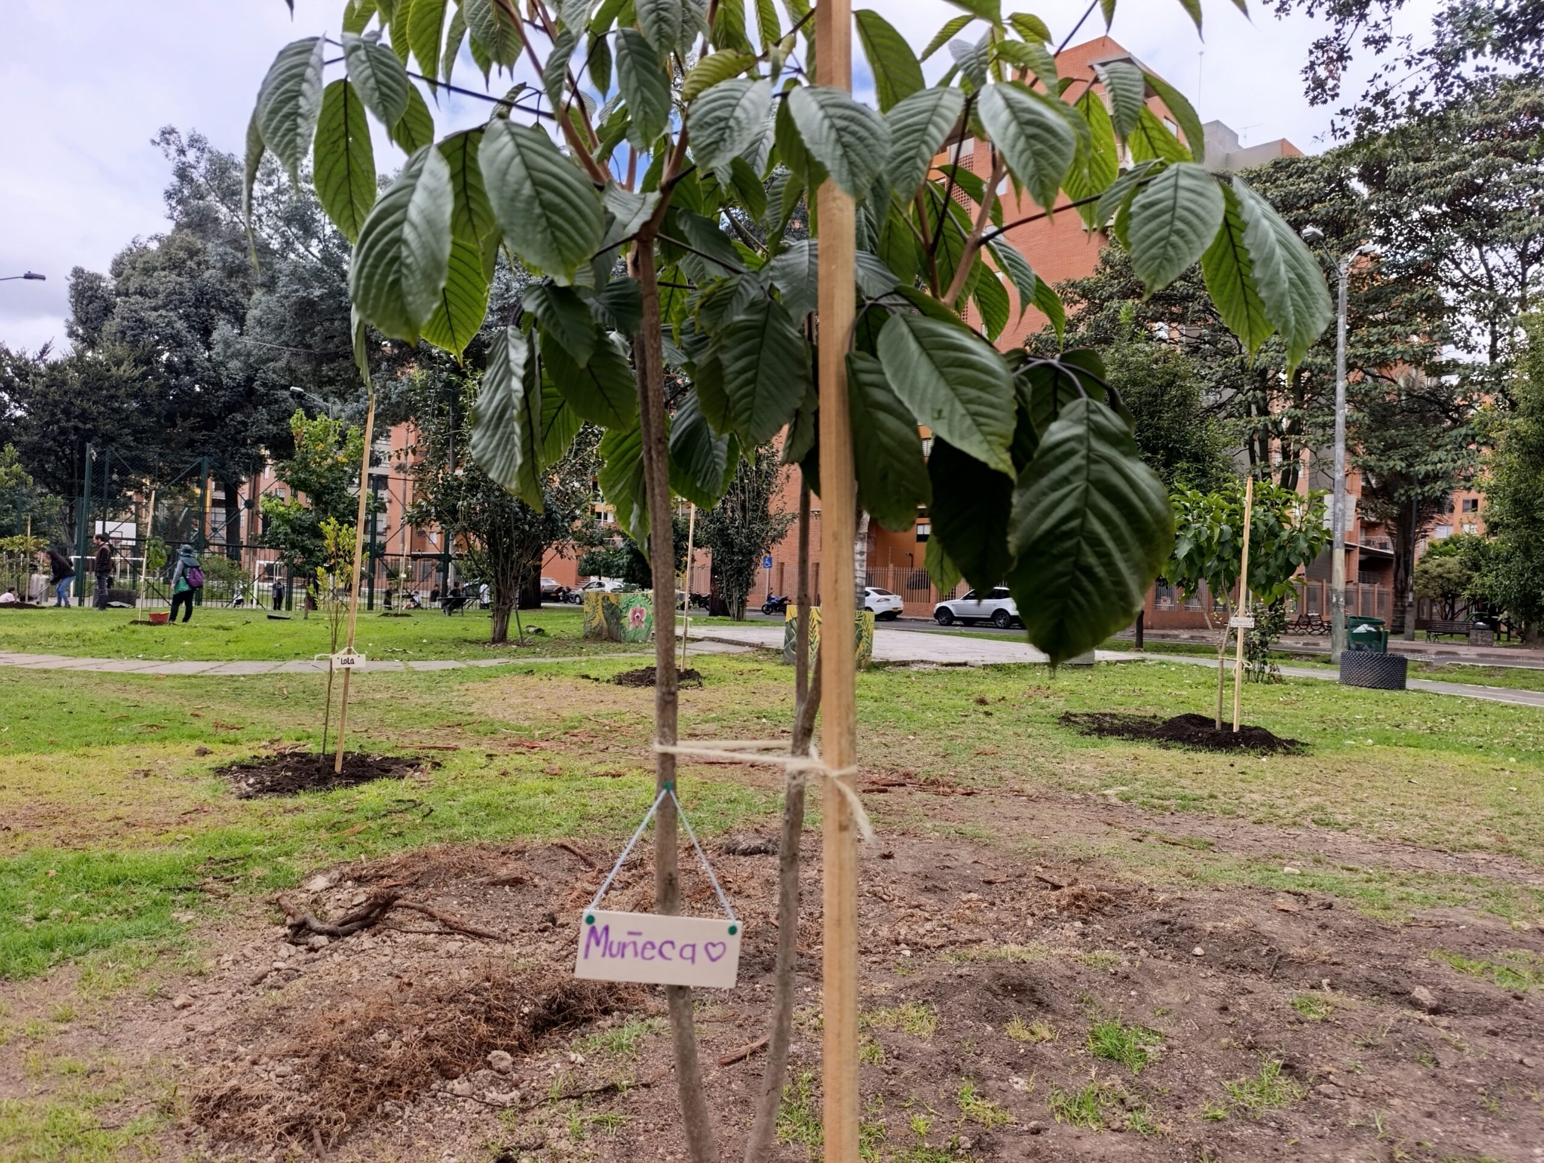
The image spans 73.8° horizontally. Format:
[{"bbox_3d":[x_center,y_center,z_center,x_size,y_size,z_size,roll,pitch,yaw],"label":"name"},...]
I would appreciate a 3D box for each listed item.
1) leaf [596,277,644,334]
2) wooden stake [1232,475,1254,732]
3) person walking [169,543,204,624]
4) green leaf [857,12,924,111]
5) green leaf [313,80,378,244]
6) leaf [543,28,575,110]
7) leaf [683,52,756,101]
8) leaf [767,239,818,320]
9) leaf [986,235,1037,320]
[{"bbox_3d":[-0.211,-0.381,1.420,0.075,0.090,0.035,-16,-11,-3],"label":"leaf"},{"bbox_3d":[4.131,0.190,9.000,0.050,2.250,0.050,3,0,17],"label":"wooden stake"},{"bbox_3d":[-11.741,0.036,20.600,0.600,1.600,0.500,2,0,18],"label":"person walking"},{"bbox_3d":[0.159,-0.706,1.420,0.080,0.175,0.040,-20,11,-5],"label":"green leaf"},{"bbox_3d":[-0.530,-0.522,1.280,0.080,0.205,0.035,-6,11,-9],"label":"green leaf"},{"bbox_3d":[-0.305,-0.729,1.480,0.055,0.150,0.040,3,-13,27],"label":"leaf"},{"bbox_3d":[-0.072,-0.698,1.420,0.120,0.050,0.045,-30,5,0],"label":"leaf"},{"bbox_3d":[0.036,-0.416,1.420,0.085,0.125,0.050,3,-27,1],"label":"leaf"},{"bbox_3d":[0.323,-0.408,1.400,0.055,0.130,0.040,-18,-8,-19],"label":"leaf"}]

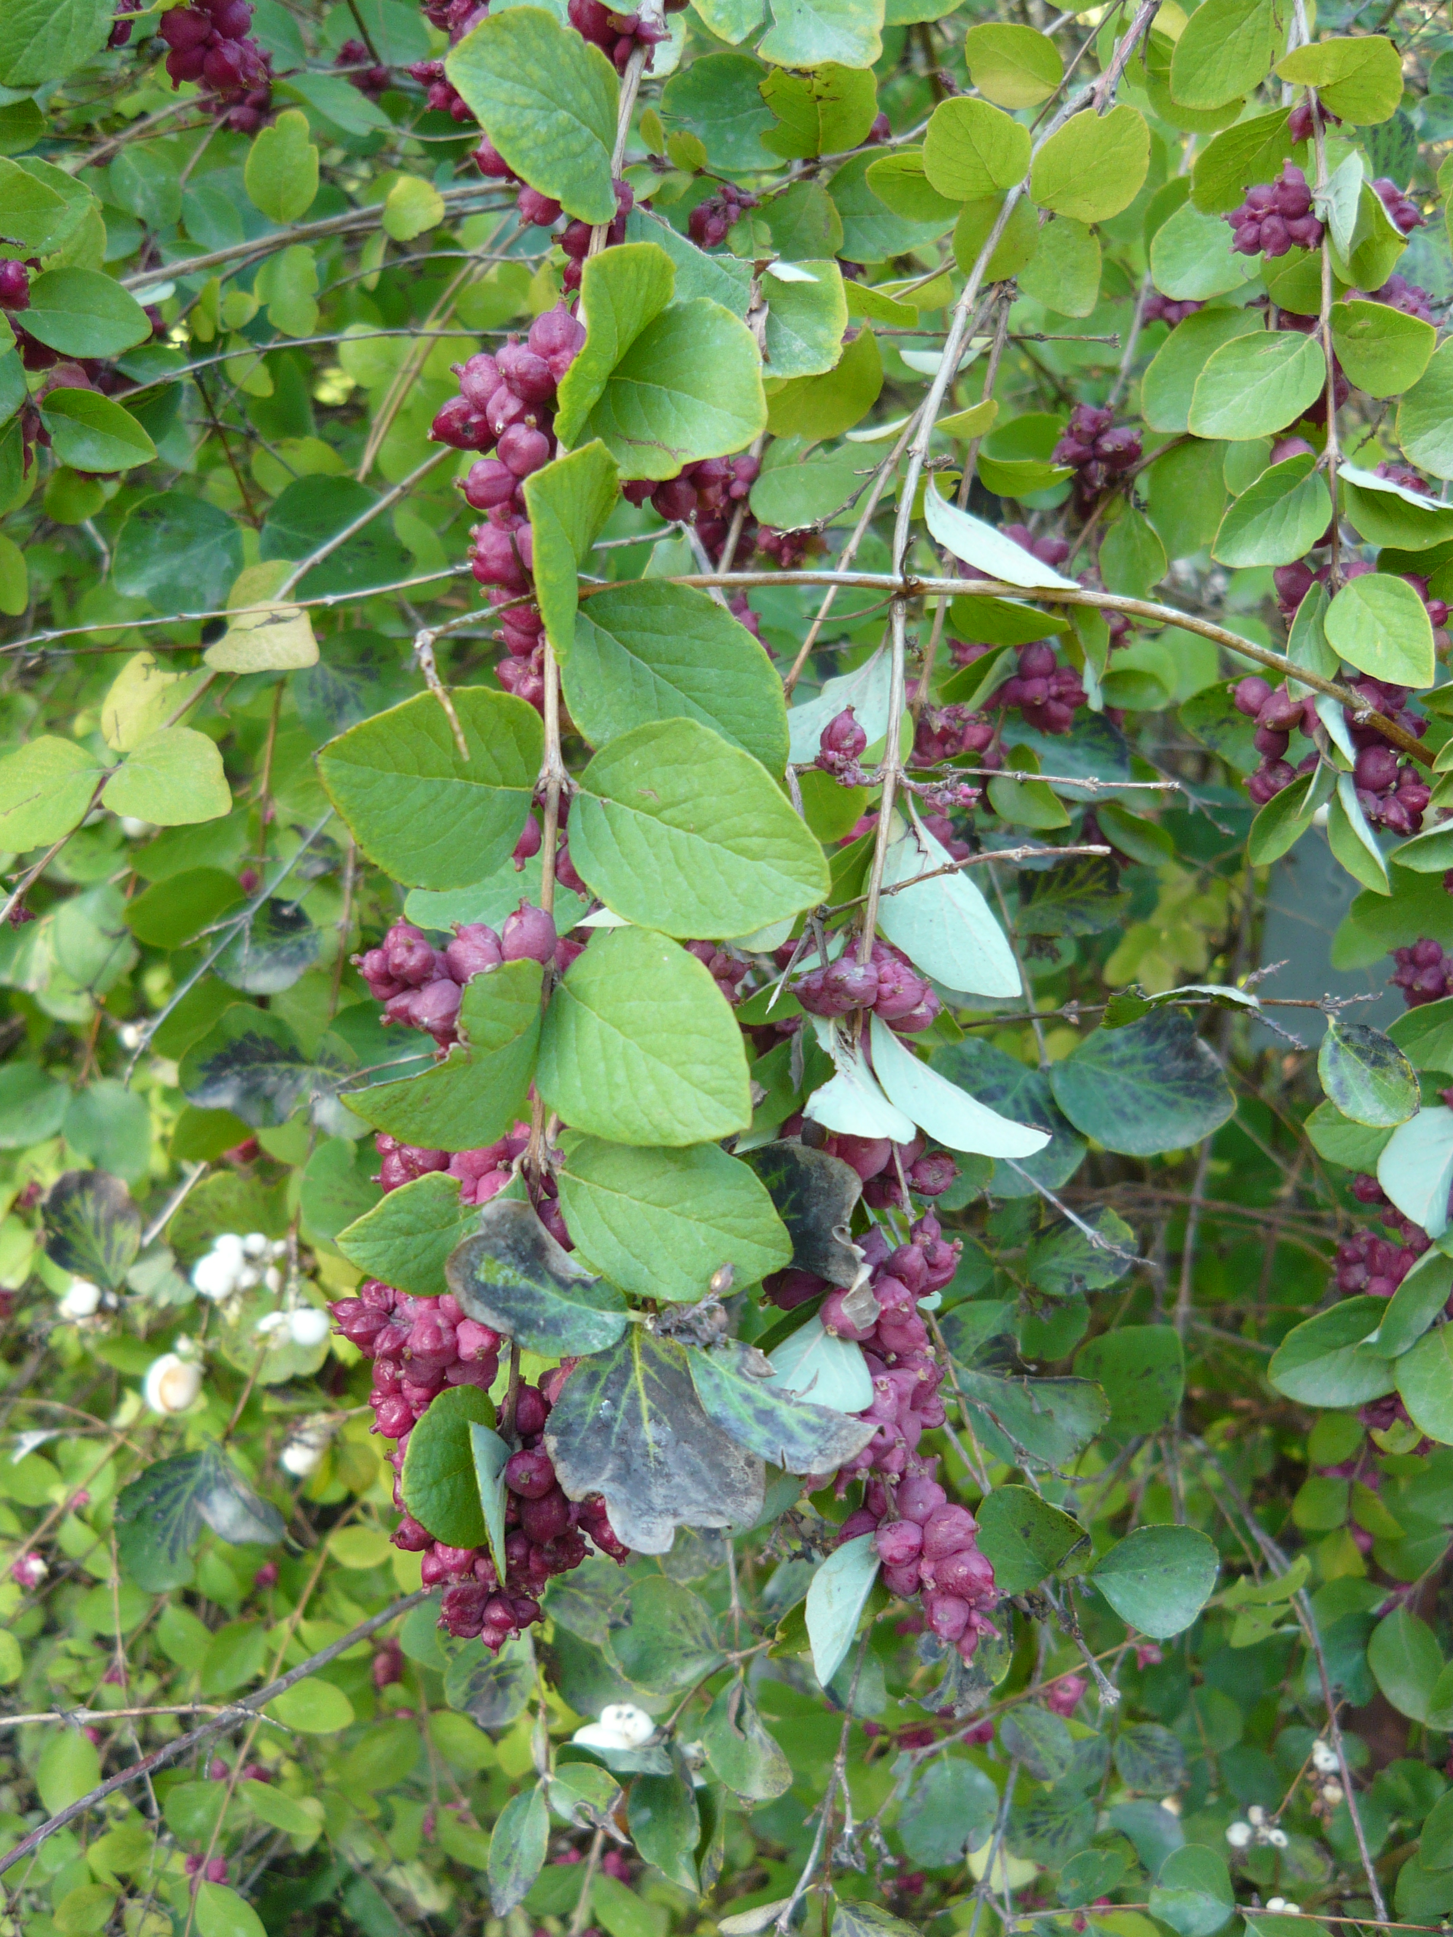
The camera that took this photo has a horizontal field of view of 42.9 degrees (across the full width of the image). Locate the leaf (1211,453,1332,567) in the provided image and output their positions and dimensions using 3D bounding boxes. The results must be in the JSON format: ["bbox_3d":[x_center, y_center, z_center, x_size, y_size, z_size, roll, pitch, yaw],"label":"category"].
[{"bbox_3d":[0.124,-0.104,0.420,0.023,0.036,0.007,44,-11,19],"label":"leaf"}]

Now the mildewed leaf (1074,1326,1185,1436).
[{"bbox_3d":[0.110,0.113,0.504,0.032,0.032,0.006,-11,-17,-3],"label":"mildewed leaf"}]

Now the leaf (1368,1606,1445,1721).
[{"bbox_3d":[0.252,0.257,0.680,0.028,0.035,0.009,-30,-18,-11],"label":"leaf"}]

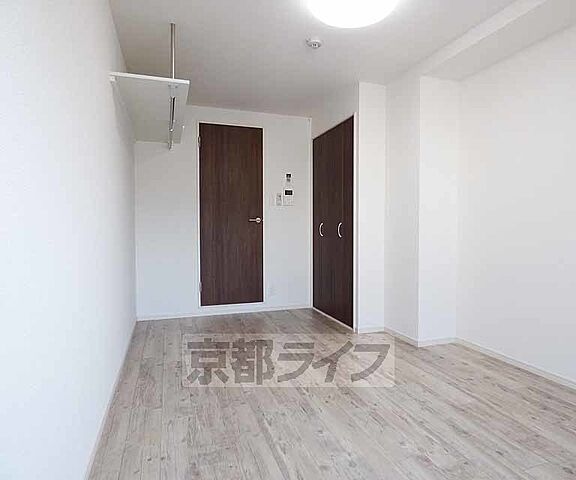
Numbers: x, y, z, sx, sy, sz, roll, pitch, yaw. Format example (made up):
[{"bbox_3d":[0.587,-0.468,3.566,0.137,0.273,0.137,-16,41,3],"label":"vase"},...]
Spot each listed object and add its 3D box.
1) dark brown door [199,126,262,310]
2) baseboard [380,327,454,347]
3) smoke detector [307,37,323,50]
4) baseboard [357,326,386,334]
[{"bbox_3d":[-0.626,-0.273,3.923,0.708,2.003,0.050,-1,2,-19],"label":"dark brown door"},{"bbox_3d":[1.175,0.850,3.137,0.386,0.057,0.505,-1,2,-19],"label":"baseboard"},{"bbox_3d":[0.188,-1.377,2.435,0.105,0.045,0.105,0,2,0],"label":"smoke detector"},{"bbox_3d":[0.791,0.847,3.270,0.273,0.054,0.020,-1,2,-19],"label":"baseboard"}]

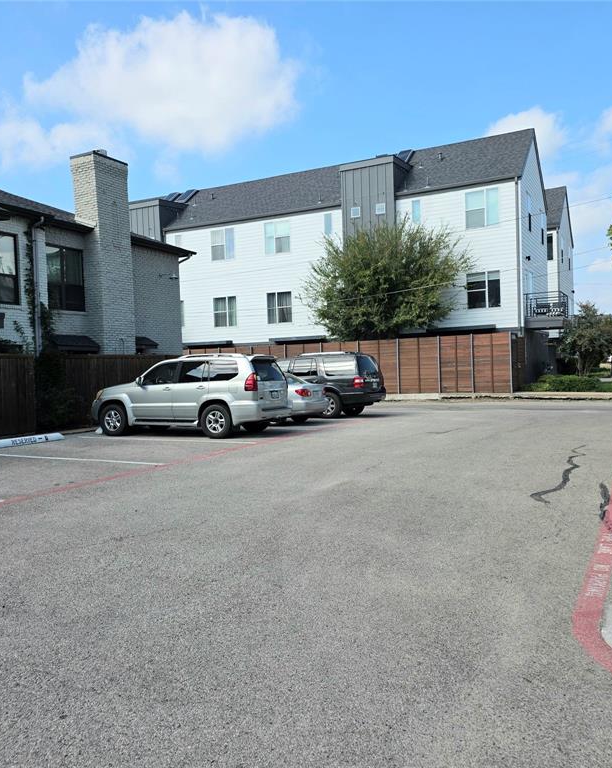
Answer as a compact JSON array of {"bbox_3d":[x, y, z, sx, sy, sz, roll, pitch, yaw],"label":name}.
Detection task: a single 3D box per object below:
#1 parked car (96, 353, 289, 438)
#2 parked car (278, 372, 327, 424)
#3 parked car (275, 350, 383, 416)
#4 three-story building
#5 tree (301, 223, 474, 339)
[{"bbox_3d":[-2.833,0.264,16.462,4.780,1.890,1.880,-1,2,22],"label":"parked car"},{"bbox_3d":[-1.654,0.368,19.325,4.530,1.480,1.700,-1,2,31],"label":"parked car"},{"bbox_3d":[-0.103,0.026,21.994,5.240,1.960,2.000,-1,2,26],"label":"parked car"},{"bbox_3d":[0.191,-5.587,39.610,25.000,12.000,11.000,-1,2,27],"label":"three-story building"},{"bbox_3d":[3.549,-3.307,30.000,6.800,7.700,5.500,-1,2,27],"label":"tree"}]

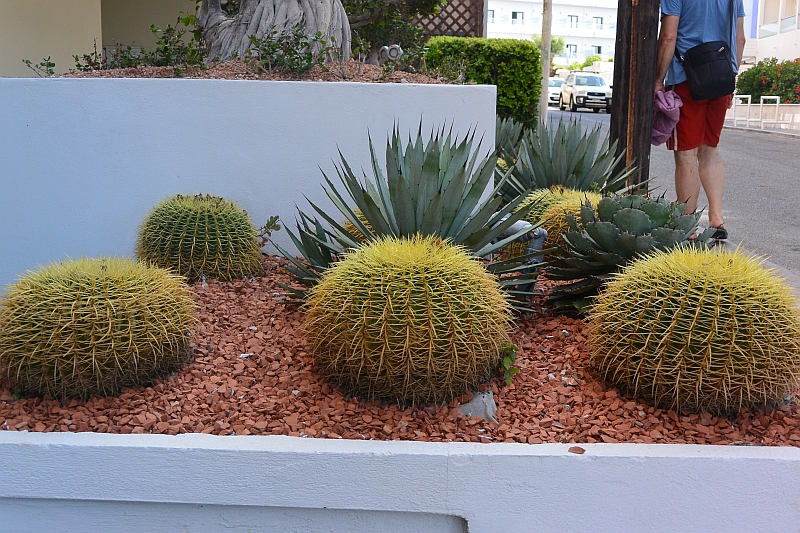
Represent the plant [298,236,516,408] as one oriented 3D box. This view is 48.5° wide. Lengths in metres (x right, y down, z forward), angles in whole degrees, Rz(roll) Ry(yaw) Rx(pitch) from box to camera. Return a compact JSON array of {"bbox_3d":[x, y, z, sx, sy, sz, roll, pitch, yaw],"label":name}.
[{"bbox_3d":[0.022,0.113,2.333,0.544,0.397,0.544,1,10,0],"label":"plant"}]

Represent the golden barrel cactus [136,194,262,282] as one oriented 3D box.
[{"bbox_3d":[-0.844,-0.134,3.756,0.519,0.342,0.519,1,10,0],"label":"golden barrel cactus"}]

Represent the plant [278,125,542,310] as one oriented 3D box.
[{"bbox_3d":[0.040,-0.223,3.462,1.018,0.651,0.967,1,10,0],"label":"plant"}]

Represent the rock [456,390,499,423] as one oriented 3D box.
[{"bbox_3d":[0.182,0.334,2.120,0.105,0.065,0.085,1,10,0],"label":"rock"}]

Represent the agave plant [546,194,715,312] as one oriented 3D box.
[{"bbox_3d":[0.872,-0.071,3.381,0.624,0.407,0.624,1,10,0],"label":"agave plant"}]

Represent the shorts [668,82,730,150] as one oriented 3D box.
[{"bbox_3d":[1.663,-0.852,4.950,0.390,0.420,0.290,1,10,3],"label":"shorts"}]

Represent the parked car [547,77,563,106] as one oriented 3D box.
[{"bbox_3d":[8.238,-9.426,48.000,1.720,1.460,4.200,1,10,0],"label":"parked car"}]

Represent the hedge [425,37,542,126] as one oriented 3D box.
[{"bbox_3d":[0.993,-2.131,10.700,1.420,1.280,0.900,1,10,0],"label":"hedge"}]

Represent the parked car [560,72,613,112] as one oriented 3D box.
[{"bbox_3d":[8.188,-7.600,38.700,1.750,1.690,4.200,1,10,0],"label":"parked car"}]

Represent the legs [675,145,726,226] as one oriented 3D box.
[{"bbox_3d":[1.690,-0.442,5.030,0.300,0.490,0.230,1,10,3],"label":"legs"}]

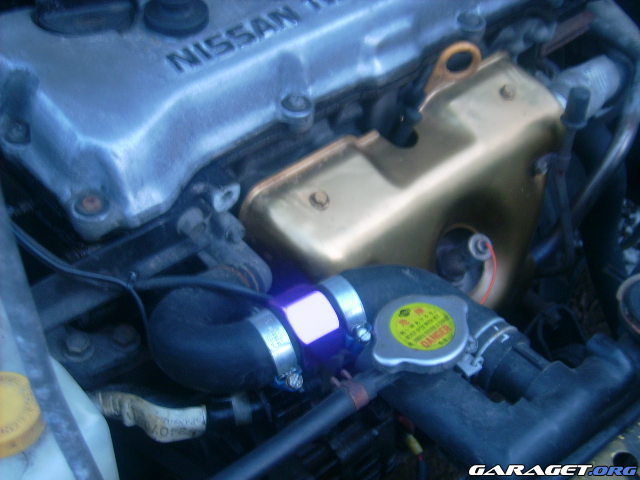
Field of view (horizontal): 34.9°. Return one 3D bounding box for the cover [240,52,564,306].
[{"bbox_3d":[0.058,-0.003,0.683,0.227,0.143,0.086,-29,52,-29],"label":"cover"}]

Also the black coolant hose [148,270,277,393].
[{"bbox_3d":[-0.059,0.051,0.571,0.071,0.051,0.083,-29,52,-29],"label":"black coolant hose"}]

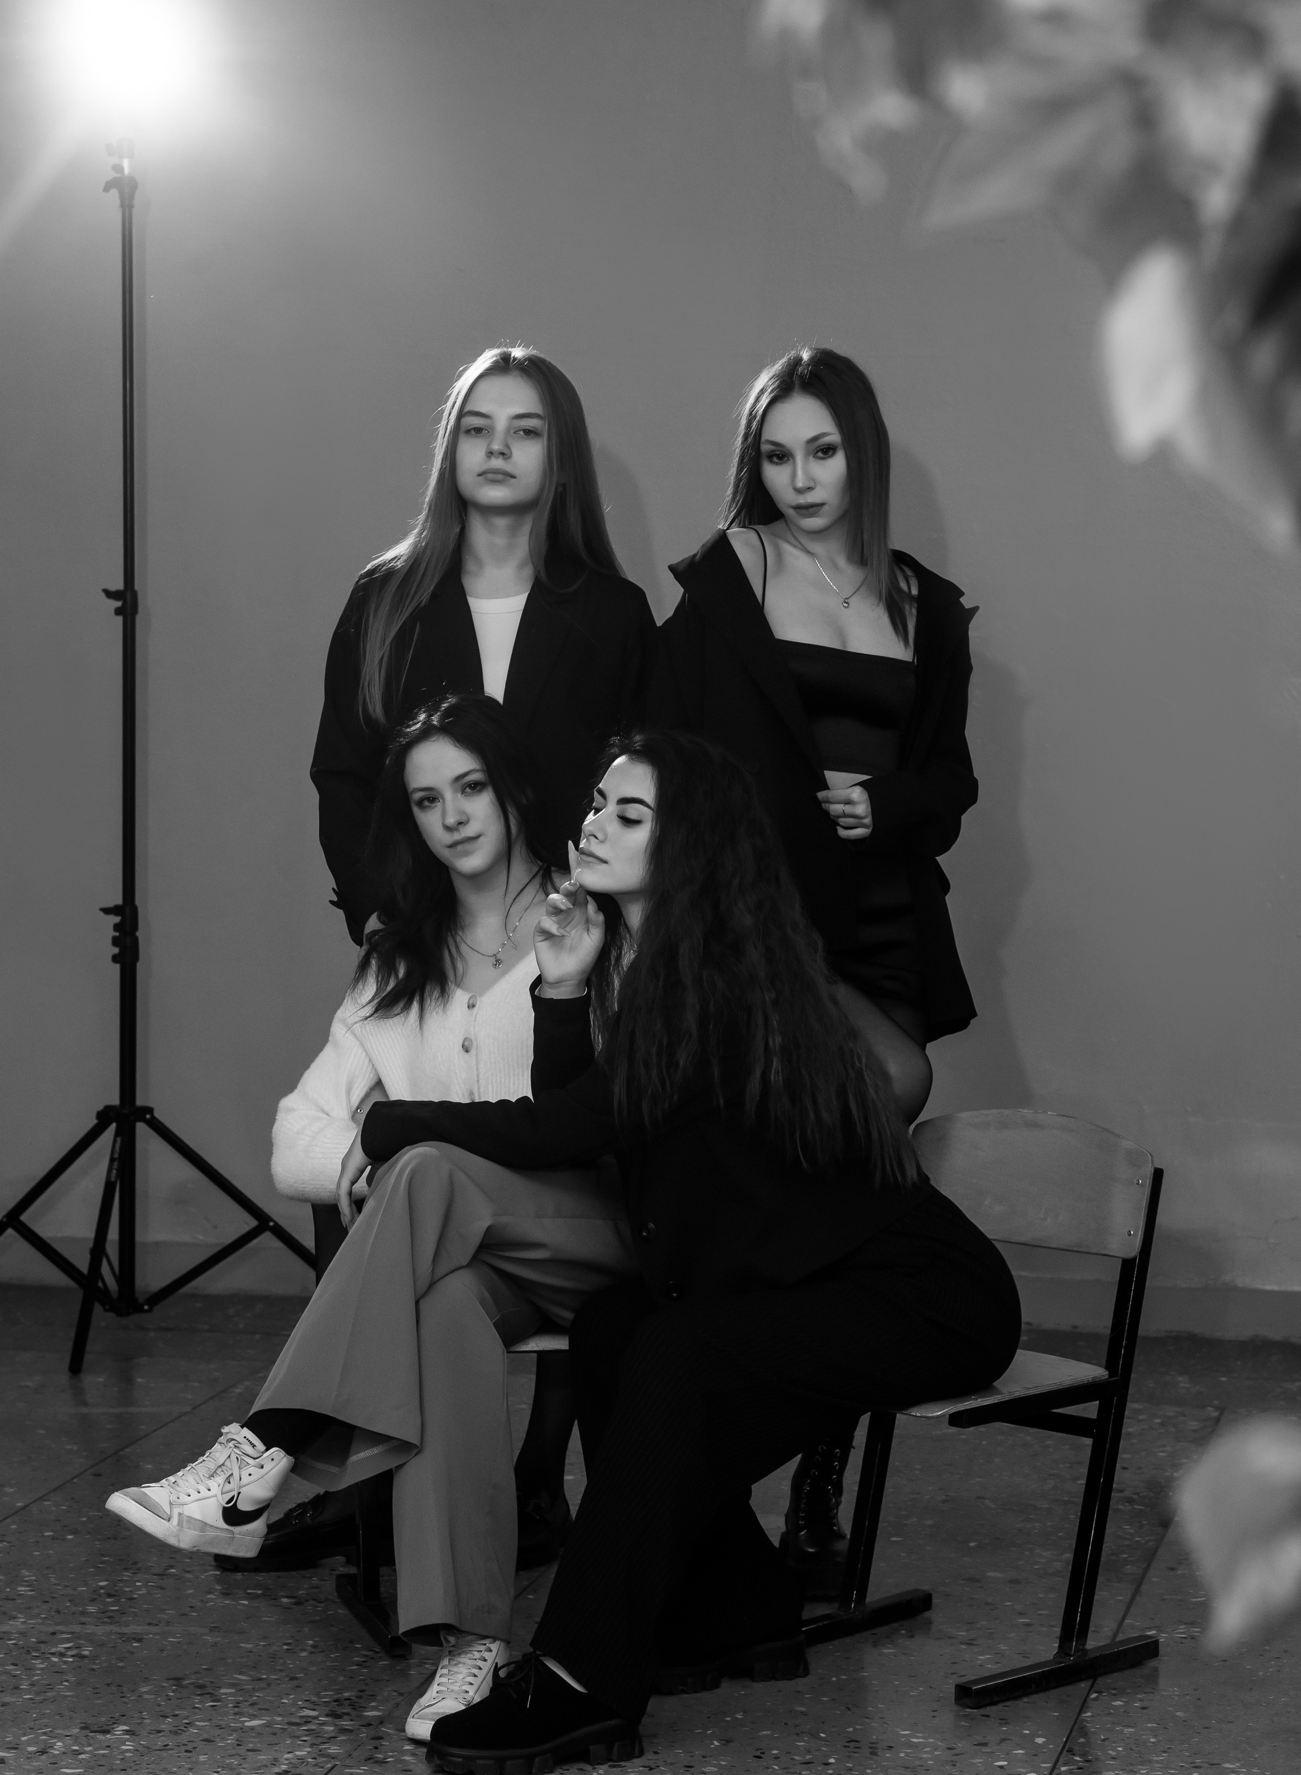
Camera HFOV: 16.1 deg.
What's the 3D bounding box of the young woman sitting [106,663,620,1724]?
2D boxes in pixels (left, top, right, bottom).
[{"bbox_3d":[-0.295,0.379,5.916,0.600,1.245,0.760,2,4,18],"label":"young woman sitting"}]

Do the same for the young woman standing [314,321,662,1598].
[{"bbox_3d":[-0.233,0.104,6.439,0.540,1.720,0.380,1,4,3],"label":"young woman standing"}]

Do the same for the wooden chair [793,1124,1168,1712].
[{"bbox_3d":[0.375,0.654,5.971,0.410,0.700,0.467,4,6,43],"label":"wooden chair"}]

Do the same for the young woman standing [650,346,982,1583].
[{"bbox_3d":[0.233,0.117,6.360,0.480,1.715,0.380,1,4,1],"label":"young woman standing"}]

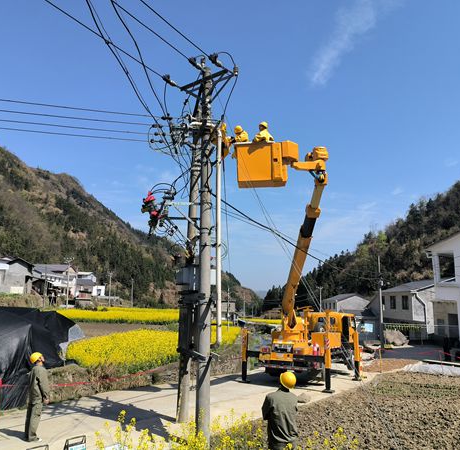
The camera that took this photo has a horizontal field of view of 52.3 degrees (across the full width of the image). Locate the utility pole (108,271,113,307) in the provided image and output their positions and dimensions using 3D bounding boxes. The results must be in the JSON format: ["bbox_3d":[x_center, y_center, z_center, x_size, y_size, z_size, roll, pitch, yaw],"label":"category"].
[{"bbox_3d":[-22.484,12.180,88.538,1.300,7.122,0.350,0,-9,0],"label":"utility pole"}]

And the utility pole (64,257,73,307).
[{"bbox_3d":[-23.002,8.253,66.560,1.500,7.412,0.300,0,-9,0],"label":"utility pole"}]

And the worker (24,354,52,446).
[{"bbox_3d":[-3.866,3.478,9.498,0.450,1.730,0.520,4,-10,-27],"label":"worker"}]

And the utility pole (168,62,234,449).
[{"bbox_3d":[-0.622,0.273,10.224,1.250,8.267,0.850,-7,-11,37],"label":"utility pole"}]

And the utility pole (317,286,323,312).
[{"bbox_3d":[15.671,13.634,82.420,1.300,5.560,0.350,0,-9,0],"label":"utility pole"}]

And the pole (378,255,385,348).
[{"bbox_3d":[10.483,5.279,32.484,0.500,6.405,0.320,0,-9,0],"label":"pole"}]

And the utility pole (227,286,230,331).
[{"bbox_3d":[-0.184,8.818,48.369,0.350,4.882,0.250,0,-9,0],"label":"utility pole"}]

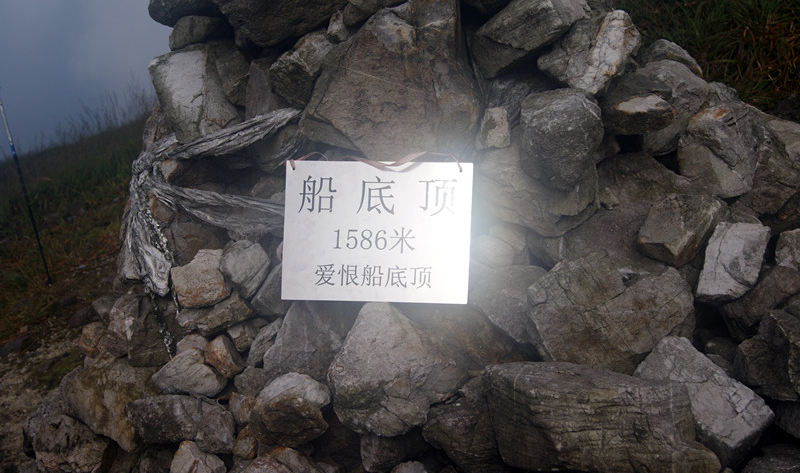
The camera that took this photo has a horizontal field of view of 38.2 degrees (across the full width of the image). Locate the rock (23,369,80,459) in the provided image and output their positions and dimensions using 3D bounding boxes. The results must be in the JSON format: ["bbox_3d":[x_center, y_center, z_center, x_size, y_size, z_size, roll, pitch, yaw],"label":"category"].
[{"bbox_3d":[-0.789,0.403,2.620,0.143,0.201,0.160,2,7,0],"label":"rock"}]

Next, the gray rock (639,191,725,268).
[{"bbox_3d":[0.625,-0.013,2.570,0.184,0.162,0.170,-2,8,-30],"label":"gray rock"}]

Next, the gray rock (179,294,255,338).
[{"bbox_3d":[-0.420,0.179,2.620,0.170,0.099,0.130,2,7,0],"label":"gray rock"}]

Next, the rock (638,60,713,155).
[{"bbox_3d":[0.688,-0.328,2.920,0.177,0.238,0.180,-3,9,-20],"label":"rock"}]

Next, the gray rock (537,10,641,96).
[{"bbox_3d":[0.433,-0.423,2.660,0.236,0.195,0.190,2,7,0],"label":"gray rock"}]

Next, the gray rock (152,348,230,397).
[{"bbox_3d":[-0.471,0.304,2.600,0.163,0.097,0.130,0,8,0],"label":"gray rock"}]

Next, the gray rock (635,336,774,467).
[{"bbox_3d":[0.639,0.345,2.450,0.280,0.175,0.170,34,4,-8],"label":"gray rock"}]

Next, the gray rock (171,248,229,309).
[{"bbox_3d":[-0.442,0.093,2.550,0.125,0.130,0.115,3,8,15],"label":"gray rock"}]

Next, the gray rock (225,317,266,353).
[{"bbox_3d":[-0.338,0.215,2.510,0.085,0.075,0.080,2,8,5],"label":"gray rock"}]

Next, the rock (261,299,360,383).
[{"bbox_3d":[-0.200,0.225,2.580,0.212,0.207,0.150,2,7,0],"label":"rock"}]

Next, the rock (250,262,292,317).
[{"bbox_3d":[-0.280,0.118,2.520,0.100,0.120,0.110,2,8,10],"label":"rock"}]

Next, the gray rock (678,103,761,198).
[{"bbox_3d":[0.737,-0.198,2.660,0.190,0.213,0.190,-1,7,-20],"label":"gray rock"}]

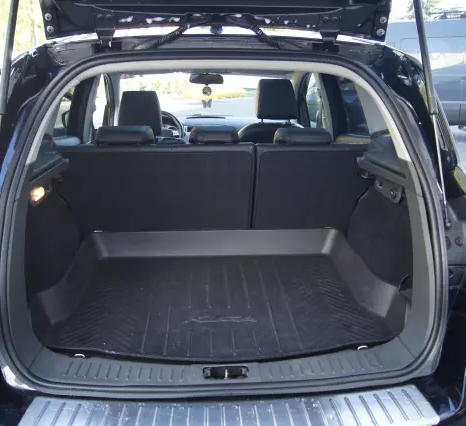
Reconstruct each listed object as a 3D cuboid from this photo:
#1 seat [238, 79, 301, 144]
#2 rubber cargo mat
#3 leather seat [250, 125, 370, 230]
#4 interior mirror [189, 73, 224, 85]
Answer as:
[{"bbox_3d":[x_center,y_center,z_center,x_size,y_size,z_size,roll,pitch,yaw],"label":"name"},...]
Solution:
[{"bbox_3d":[0.225,-0.359,3.063,0.520,1.000,0.800,-1,19,-4],"label":"seat"},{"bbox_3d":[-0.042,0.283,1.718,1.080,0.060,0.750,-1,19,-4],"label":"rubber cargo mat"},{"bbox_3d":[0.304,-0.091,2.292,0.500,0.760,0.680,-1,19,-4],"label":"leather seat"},{"bbox_3d":[-0.184,-0.935,3.333,0.245,0.075,0.050,3,19,8],"label":"interior mirror"}]

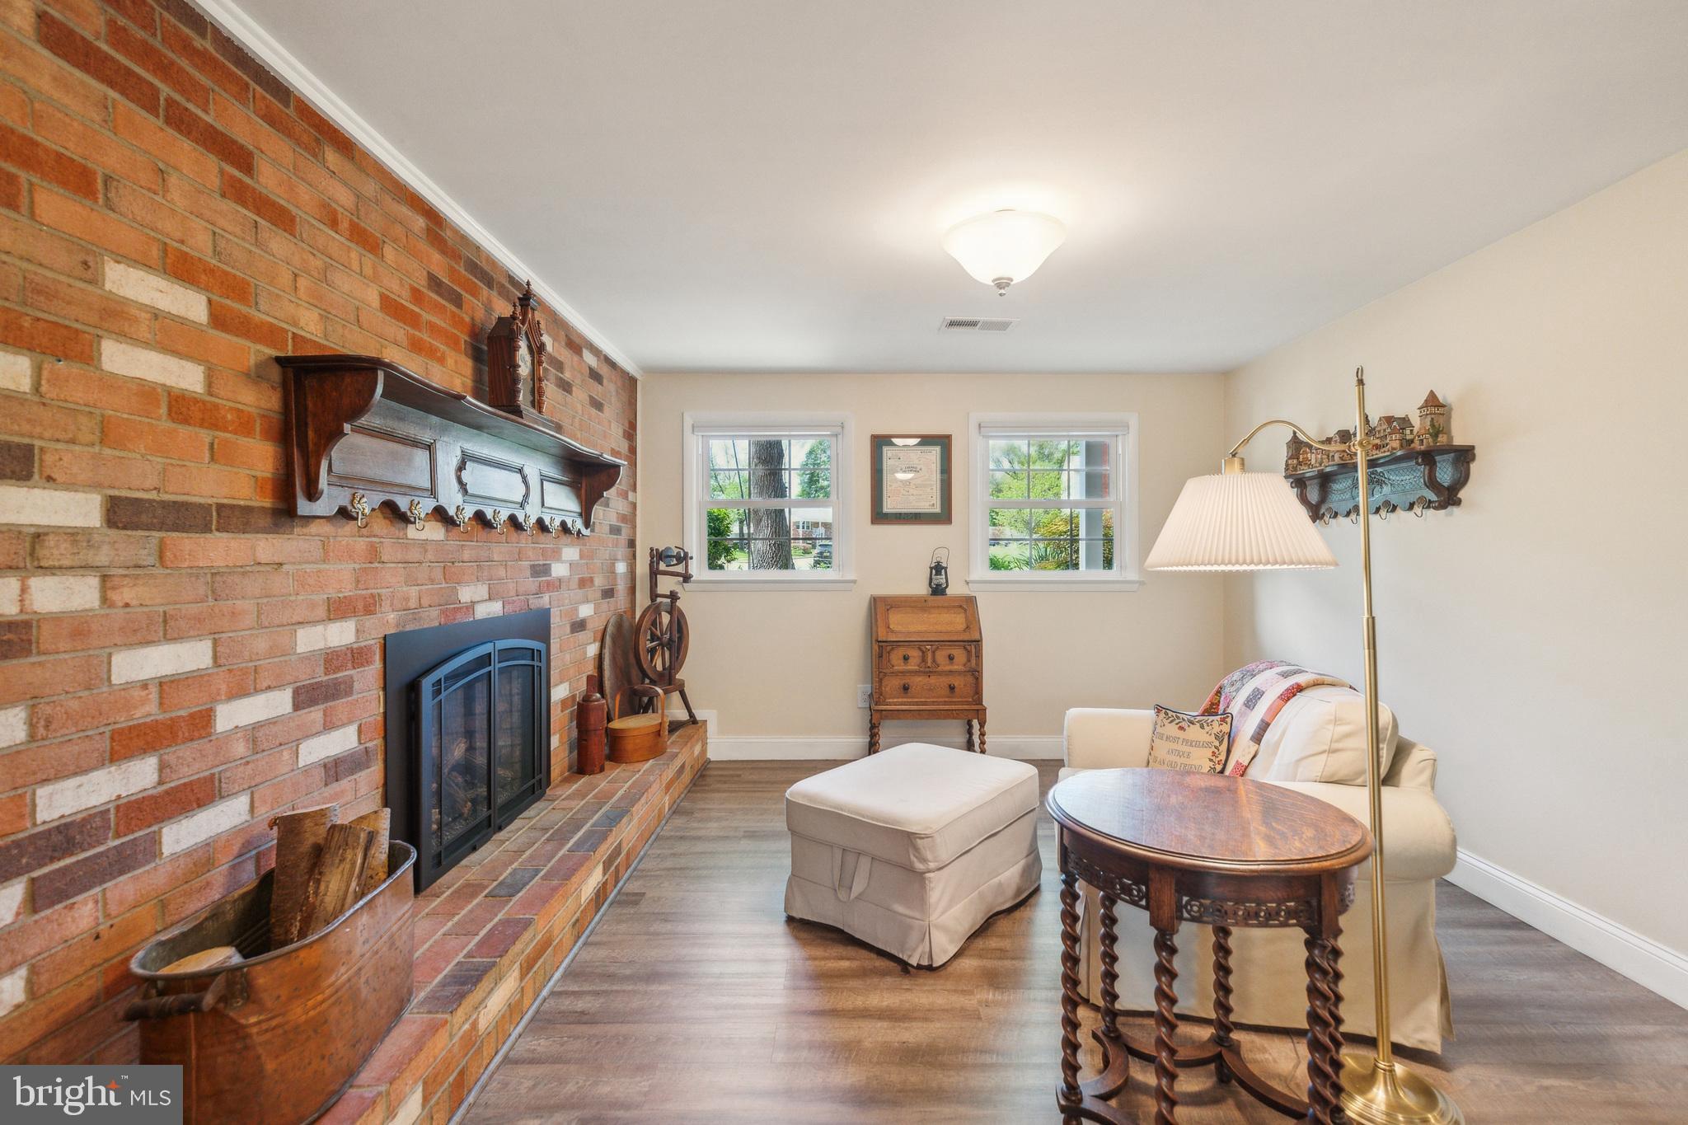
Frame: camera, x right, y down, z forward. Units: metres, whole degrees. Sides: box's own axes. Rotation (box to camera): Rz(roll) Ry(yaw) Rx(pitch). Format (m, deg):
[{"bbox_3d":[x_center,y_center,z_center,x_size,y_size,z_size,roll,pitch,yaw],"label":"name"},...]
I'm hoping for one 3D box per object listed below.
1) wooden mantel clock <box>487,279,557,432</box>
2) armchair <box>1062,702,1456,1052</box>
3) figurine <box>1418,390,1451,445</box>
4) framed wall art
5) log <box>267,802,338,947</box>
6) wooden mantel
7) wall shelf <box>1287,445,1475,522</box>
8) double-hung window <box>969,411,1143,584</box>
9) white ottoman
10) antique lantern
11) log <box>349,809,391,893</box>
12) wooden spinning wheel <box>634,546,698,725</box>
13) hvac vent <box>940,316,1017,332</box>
[{"bbox_3d":[-1.189,-0.758,2.614,0.129,0.578,0.289,0,0,1],"label":"wooden mantel clock"},{"bbox_3d":[1.215,0.811,2.366,0.880,0.880,1.040,0,0,14],"label":"armchair"},{"bbox_3d":[2.224,-0.536,2.651,0.089,0.225,0.093,0,0,1],"label":"figurine"},{"bbox_3d":[0.416,-0.515,4.351,0.498,0.555,0.030,0,0,0],"label":"framed wall art"},{"bbox_3d":[-1.123,0.730,1.450,0.115,0.420,0.100,5,-17,-38],"label":"log"},{"bbox_3d":[-1.146,-0.282,2.493,0.231,0.371,1.840,0,0,1],"label":"wooden mantel"},{"bbox_3d":[2.227,-0.303,3.034,0.161,0.252,0.946,0,0,1],"label":"wall shelf"},{"bbox_3d":[1.300,-0.380,4.357,1.060,1.080,0.120,0,0,0],"label":"double-hung window"},{"bbox_3d":[0.285,1.029,2.638,0.610,0.440,0.820,0,1,39],"label":"white ottoman"},{"bbox_3d":[0.574,0.052,4.240,0.130,0.297,0.100,0,0,0],"label":"antique lantern"},{"bbox_3d":[-1.075,0.773,1.574,0.105,0.394,0.086,3,-18,-33],"label":"log"},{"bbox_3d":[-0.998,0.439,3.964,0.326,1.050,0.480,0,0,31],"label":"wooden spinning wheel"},{"bbox_3d":[0.645,-1.129,3.352,0.344,0.015,0.203,0,0,1],"label":"hvac vent"}]

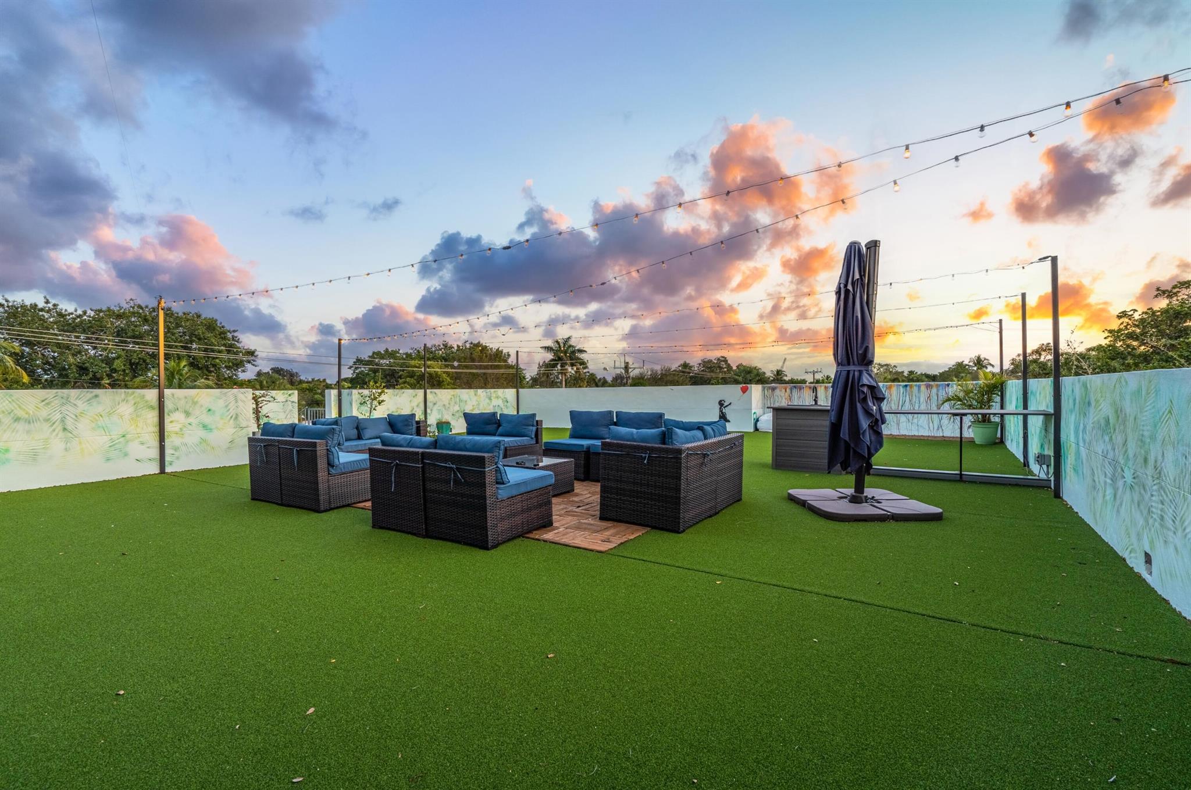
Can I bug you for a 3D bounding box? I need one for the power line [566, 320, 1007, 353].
[{"bbox_3d":[2.911,-1.189,12.294,10.437,0.319,0.096,-1,0,33],"label":"power line"}]

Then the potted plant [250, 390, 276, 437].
[{"bbox_3d":[-5.950,0.498,9.389,0.561,1.183,0.561,-1,1,0],"label":"potted plant"}]

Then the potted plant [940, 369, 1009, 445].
[{"bbox_3d":[7.031,0.198,9.800,1.171,1.374,1.086,-1,0,33],"label":"potted plant"}]

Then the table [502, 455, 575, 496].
[{"bbox_3d":[-0.707,0.891,5.665,0.694,0.354,0.704,0,1,31],"label":"table"}]

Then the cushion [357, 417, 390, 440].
[{"bbox_3d":[-3.275,0.476,7.859,0.153,0.367,0.571,-17,-8,30],"label":"cushion"}]

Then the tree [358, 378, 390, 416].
[{"bbox_3d":[-4.536,0.360,10.759,0.554,1.406,0.554,-1,0,33],"label":"tree"}]

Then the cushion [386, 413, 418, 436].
[{"bbox_3d":[-3.018,0.434,8.160,0.575,0.383,0.181,-1,0,28],"label":"cushion"}]

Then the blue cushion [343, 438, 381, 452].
[{"bbox_3d":[-3.455,0.685,7.483,0.596,0.117,0.618,-1,0,33],"label":"blue cushion"}]

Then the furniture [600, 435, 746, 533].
[{"bbox_3d":[0.717,0.704,4.705,0.735,0.644,1.374,-1,0,33],"label":"furniture"}]

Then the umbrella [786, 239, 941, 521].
[{"bbox_3d":[2.384,-0.225,4.828,0.969,2.530,0.969,-1,1,0],"label":"umbrella"}]

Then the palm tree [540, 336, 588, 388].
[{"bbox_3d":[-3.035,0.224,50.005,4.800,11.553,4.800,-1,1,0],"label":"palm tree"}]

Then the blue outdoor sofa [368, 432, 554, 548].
[{"bbox_3d":[-1.106,0.701,4.357,1.294,0.770,0.797,0,1,31],"label":"blue outdoor sofa"}]

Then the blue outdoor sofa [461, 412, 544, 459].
[{"bbox_3d":[-1.479,0.629,7.495,1.225,0.788,0.767,-1,0,33],"label":"blue outdoor sofa"}]

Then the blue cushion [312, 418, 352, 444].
[{"bbox_3d":[-3.507,0.481,6.783,0.571,0.377,0.153,0,13,31],"label":"blue cushion"}]

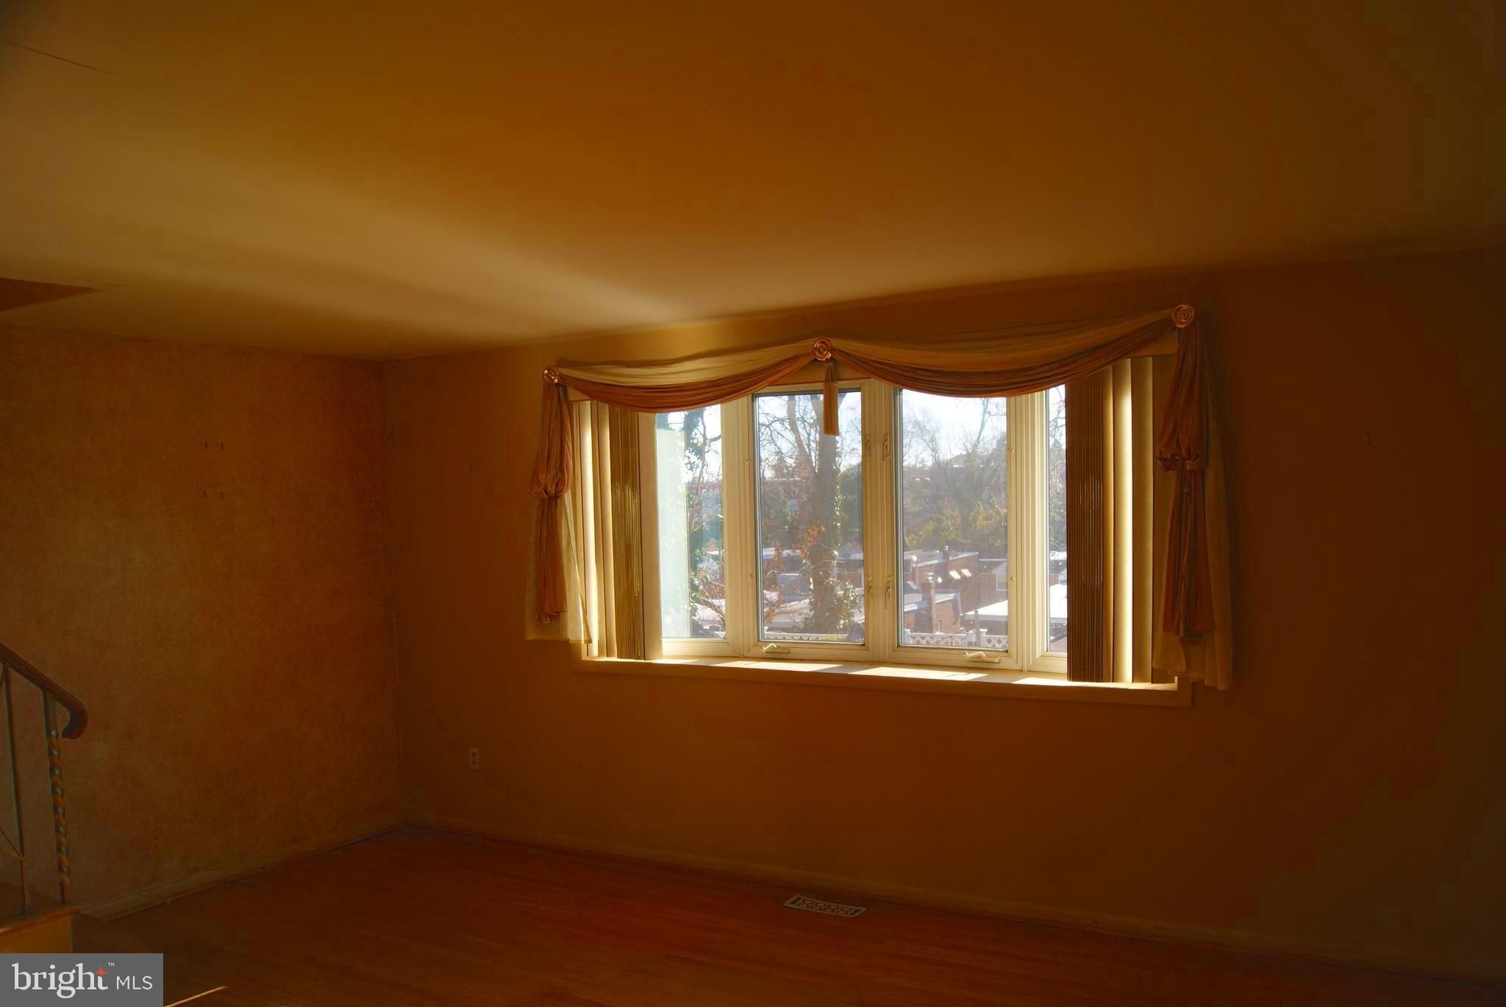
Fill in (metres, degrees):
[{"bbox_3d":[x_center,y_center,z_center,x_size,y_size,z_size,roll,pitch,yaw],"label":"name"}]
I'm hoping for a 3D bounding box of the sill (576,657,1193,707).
[{"bbox_3d":[0.456,0.750,4.948,2.780,0.064,0.320,-1,1,27],"label":"sill"}]

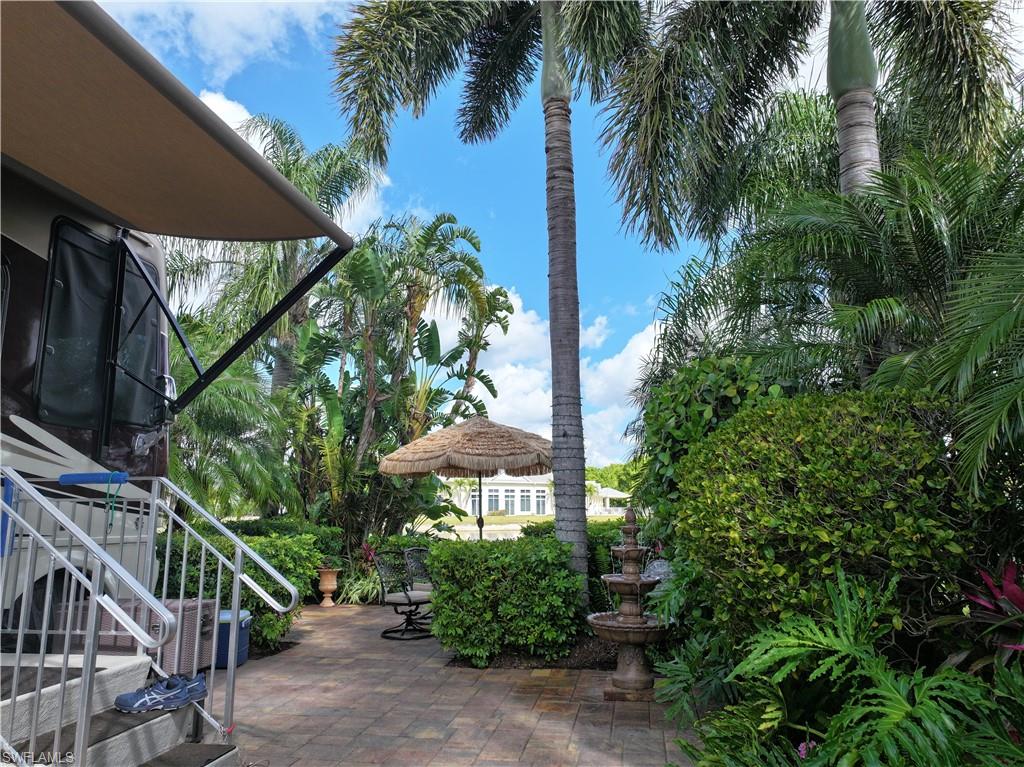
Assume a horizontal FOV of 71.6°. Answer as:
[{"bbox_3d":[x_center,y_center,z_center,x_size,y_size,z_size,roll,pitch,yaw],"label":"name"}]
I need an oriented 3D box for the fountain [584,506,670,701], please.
[{"bbox_3d":[0.912,1.734,5.750,0.710,1.460,0.710,-2,-9,10],"label":"fountain"}]

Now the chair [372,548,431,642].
[{"bbox_3d":[-1.199,2.370,8.162,0.720,0.970,0.650,-6,-11,34],"label":"chair"}]

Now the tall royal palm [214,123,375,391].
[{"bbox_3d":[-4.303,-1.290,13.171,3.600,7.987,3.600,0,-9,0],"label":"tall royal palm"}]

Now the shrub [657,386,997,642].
[{"bbox_3d":[2.380,1.182,5.279,2.150,2.200,1.600,-2,-9,10],"label":"shrub"}]

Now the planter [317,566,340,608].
[{"bbox_3d":[-2.633,2.924,10.254,0.345,0.540,0.345,0,-9,0],"label":"planter"}]

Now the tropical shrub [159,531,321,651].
[{"bbox_3d":[-3.150,2.367,8.431,2.100,1.060,1.500,-2,-9,10],"label":"tropical shrub"}]

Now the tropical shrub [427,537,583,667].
[{"bbox_3d":[-0.050,2.124,7.103,1.420,1.120,1.000,-2,-9,10],"label":"tropical shrub"}]

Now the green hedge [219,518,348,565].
[{"bbox_3d":[-3.900,2.846,11.697,2.300,1.150,1.100,-2,-9,10],"label":"green hedge"}]

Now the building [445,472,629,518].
[{"bbox_3d":[2.666,14.474,94.399,27.000,6.200,15.000,0,-9,-3],"label":"building"}]

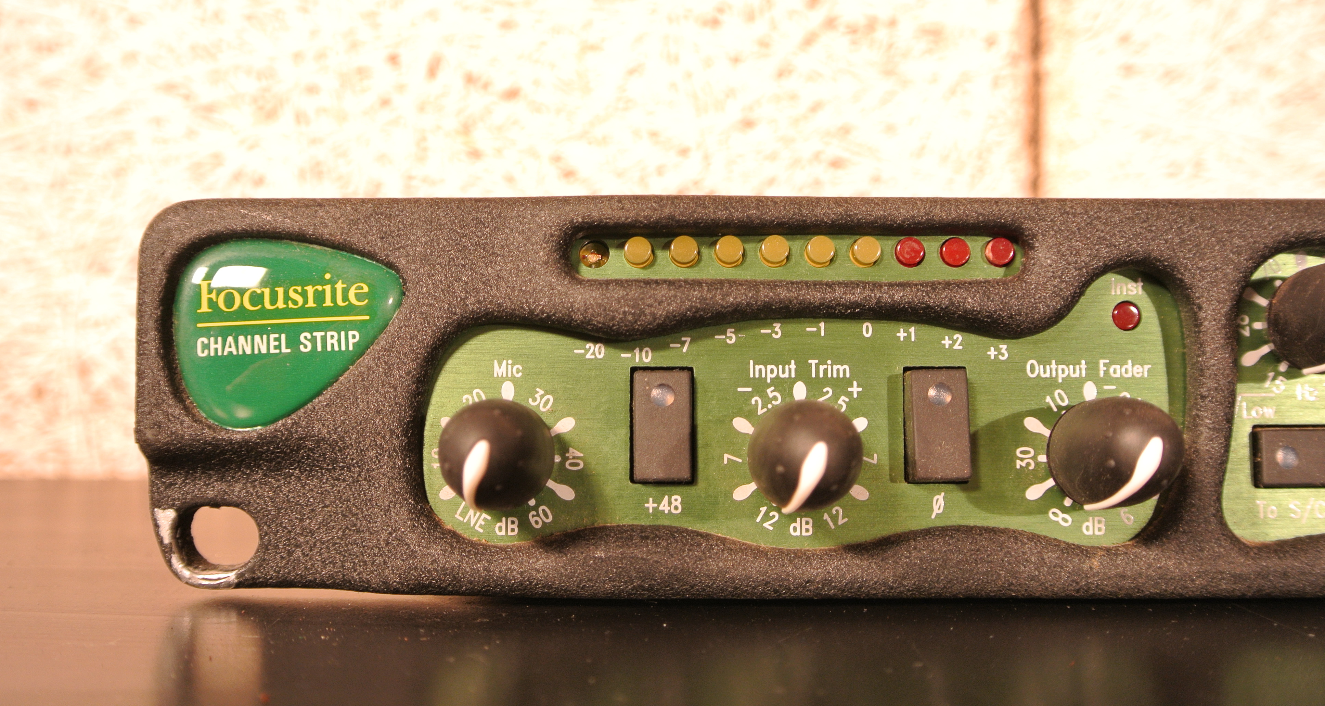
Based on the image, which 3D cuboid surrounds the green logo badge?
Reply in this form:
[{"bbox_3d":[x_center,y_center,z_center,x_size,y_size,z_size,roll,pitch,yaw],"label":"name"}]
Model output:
[{"bbox_3d":[-0.042,-0.002,0.165,0.025,0.021,0.003,-2,-4,1],"label":"green logo badge"}]

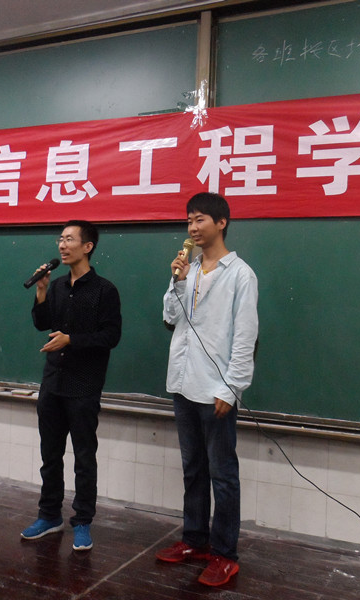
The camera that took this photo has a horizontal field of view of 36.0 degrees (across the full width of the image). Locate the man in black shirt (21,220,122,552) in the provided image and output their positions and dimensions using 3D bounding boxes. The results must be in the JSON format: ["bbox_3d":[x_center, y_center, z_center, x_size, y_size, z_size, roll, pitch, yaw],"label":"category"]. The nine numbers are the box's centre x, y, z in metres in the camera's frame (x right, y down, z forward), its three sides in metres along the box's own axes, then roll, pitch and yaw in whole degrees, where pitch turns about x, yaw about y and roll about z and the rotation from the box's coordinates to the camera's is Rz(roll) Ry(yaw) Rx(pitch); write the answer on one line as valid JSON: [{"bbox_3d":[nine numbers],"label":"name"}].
[{"bbox_3d":[-0.565,0.421,2.933,0.510,1.675,0.460,2,0,28],"label":"man in black shirt"}]

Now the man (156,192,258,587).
[{"bbox_3d":[0.147,0.384,2.666,0.510,1.800,0.420,2,0,40],"label":"man"}]

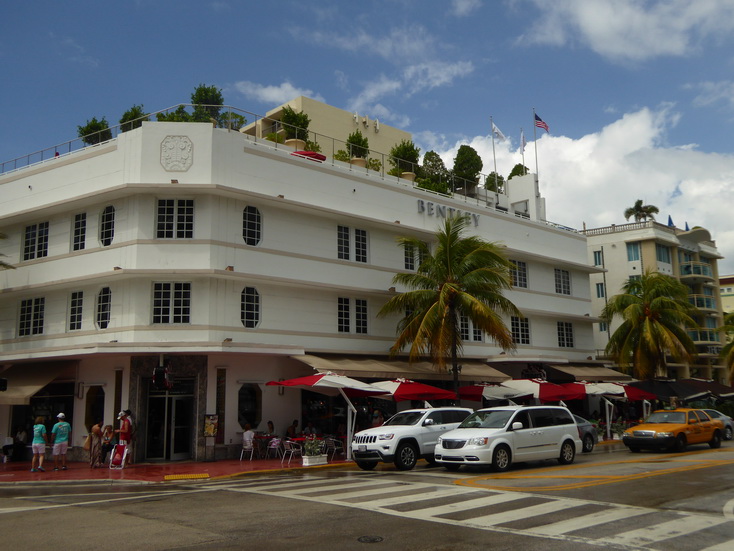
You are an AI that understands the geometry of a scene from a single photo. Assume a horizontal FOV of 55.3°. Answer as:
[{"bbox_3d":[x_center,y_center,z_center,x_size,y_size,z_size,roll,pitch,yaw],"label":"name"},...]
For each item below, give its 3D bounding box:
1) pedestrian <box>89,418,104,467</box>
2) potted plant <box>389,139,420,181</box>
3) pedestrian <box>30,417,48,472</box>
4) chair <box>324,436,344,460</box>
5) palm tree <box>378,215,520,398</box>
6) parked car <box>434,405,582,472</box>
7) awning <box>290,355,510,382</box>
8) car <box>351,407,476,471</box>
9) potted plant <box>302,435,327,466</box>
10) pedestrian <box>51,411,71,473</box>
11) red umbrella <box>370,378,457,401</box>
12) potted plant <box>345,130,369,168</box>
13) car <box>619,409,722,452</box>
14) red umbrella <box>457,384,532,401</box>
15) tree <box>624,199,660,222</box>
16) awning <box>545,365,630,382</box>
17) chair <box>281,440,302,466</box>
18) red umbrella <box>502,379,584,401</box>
[{"bbox_3d":[-8.876,5.519,23.109,0.400,1.600,0.480,8,-14,-41],"label":"pedestrian"},{"bbox_3d":[1.976,-5.928,36.399,1.650,2.350,1.650,-1,-11,0],"label":"potted plant"},{"bbox_3d":[-9.964,5.126,21.350,0.470,1.590,0.400,-3,-11,10],"label":"pedestrian"},{"bbox_3d":[-1.073,5.704,23.106,0.570,0.770,0.560,8,-14,-42],"label":"chair"},{"bbox_3d":[3.222,2.102,26.846,5.300,9.048,5.300,-1,-10,0],"label":"palm tree"},{"bbox_3d":[4.350,4.860,21.200,5.150,1.750,2.060,8,-14,-40],"label":"parked car"},{"bbox_3d":[2.126,4.224,31.561,12.600,1.000,1.650,8,-14,-41],"label":"awning"},{"bbox_3d":[1.722,5.191,22.308,4.820,1.760,1.960,8,-14,-41],"label":"car"},{"bbox_3d":[-1.581,5.311,21.401,0.800,0.970,0.380,8,-14,-42],"label":"potted plant"},{"bbox_3d":[-9.432,5.120,21.666,0.560,1.700,0.350,2,-11,-15],"label":"pedestrian"},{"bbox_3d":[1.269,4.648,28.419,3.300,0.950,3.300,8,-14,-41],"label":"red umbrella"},{"bbox_3d":[-0.368,-5.299,29.986,1.000,2.038,1.000,-1,-11,0],"label":"potted plant"},{"bbox_3d":[11.839,5.856,26.609,5.400,1.480,2.000,9,-14,-41],"label":"car"},{"bbox_3d":[4.794,5.892,29.746,3.000,2.572,2.850,8,-14,-42],"label":"red umbrella"},{"bbox_3d":[22.589,-5.011,57.500,3.000,3.000,3.000,8,-14,-41],"label":"tree"},{"bbox_3d":[11.961,5.195,37.163,5.600,0.930,1.550,8,-14,-41],"label":"awning"},{"bbox_3d":[-2.371,5.540,22.073,0.570,0.770,0.560,8,-14,-42],"label":"chair"},{"bbox_3d":[7.732,6.221,32.416,3.000,2.774,2.850,8,-14,-42],"label":"red umbrella"}]

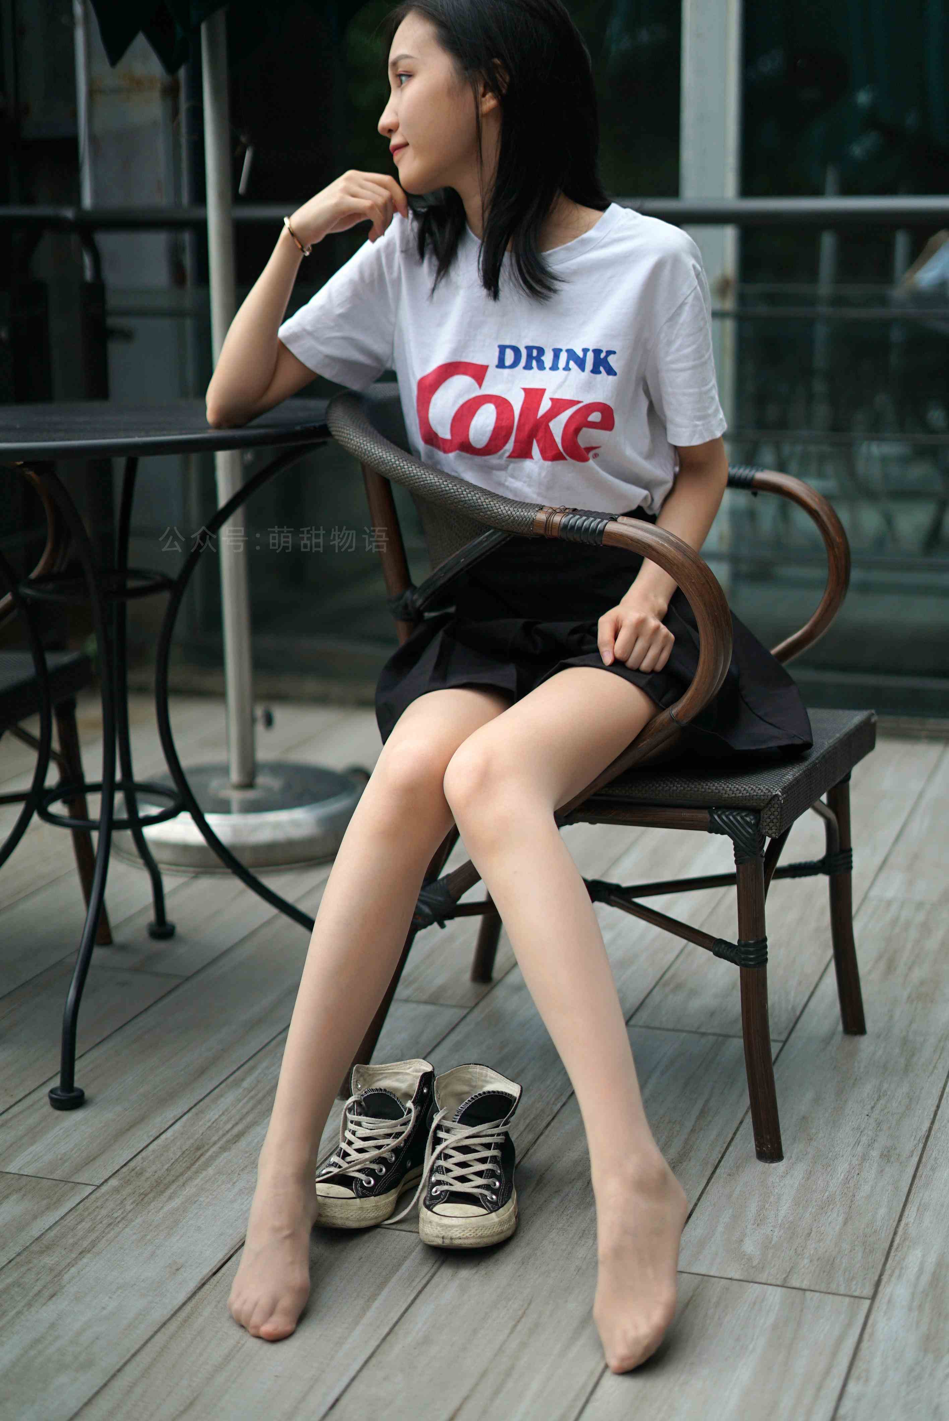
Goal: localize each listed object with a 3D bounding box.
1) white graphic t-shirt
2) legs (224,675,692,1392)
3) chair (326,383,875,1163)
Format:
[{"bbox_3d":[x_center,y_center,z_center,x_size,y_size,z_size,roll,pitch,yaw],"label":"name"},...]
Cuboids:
[{"bbox_3d":[0.034,-0.386,2.197,0.476,0.360,0.263,0,13,11],"label":"white graphic t-shirt"},{"bbox_3d":[0.041,0.248,1.986,0.397,0.532,0.619,1,13,14],"label":"legs"},{"bbox_3d":[0.138,0.025,2.326,0.605,0.810,0.543,4,14,26],"label":"chair"}]

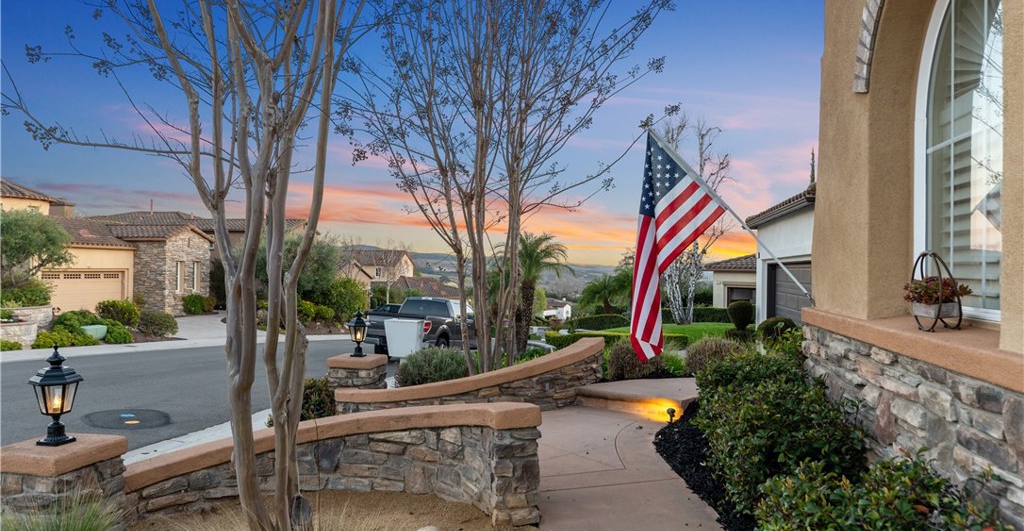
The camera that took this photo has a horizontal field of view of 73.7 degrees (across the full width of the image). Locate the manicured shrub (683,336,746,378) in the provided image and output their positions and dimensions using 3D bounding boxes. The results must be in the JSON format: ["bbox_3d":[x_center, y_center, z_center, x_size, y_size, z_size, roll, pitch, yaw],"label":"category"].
[{"bbox_3d":[2.462,1.125,8.300,0.740,0.520,0.700,0,0,0],"label":"manicured shrub"}]

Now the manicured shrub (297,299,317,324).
[{"bbox_3d":[-8.300,1.820,27.500,0.900,0.970,0.900,0,0,0],"label":"manicured shrub"}]

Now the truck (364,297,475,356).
[{"bbox_3d":[-2.440,2.020,22.150,2.020,1.930,5.890,0,-3,17],"label":"truck"}]

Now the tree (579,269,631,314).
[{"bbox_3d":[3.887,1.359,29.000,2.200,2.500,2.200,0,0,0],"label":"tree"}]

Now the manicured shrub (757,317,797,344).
[{"bbox_3d":[3.733,0.935,9.600,0.560,0.480,0.540,0,0,0],"label":"manicured shrub"}]

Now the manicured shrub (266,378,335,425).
[{"bbox_3d":[-2.000,1.380,6.500,0.720,0.680,0.720,0,0,0],"label":"manicured shrub"}]

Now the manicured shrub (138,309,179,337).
[{"bbox_3d":[-12.738,2.054,24.600,1.430,1.020,1.350,0,0,0],"label":"manicured shrub"}]

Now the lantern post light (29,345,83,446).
[{"bbox_3d":[-2.430,0.692,3.640,0.250,0.535,0.250,0,0,-37],"label":"lantern post light"}]

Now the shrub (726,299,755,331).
[{"bbox_3d":[4.690,1.030,14.000,0.540,0.630,0.540,0,0,0],"label":"shrub"}]

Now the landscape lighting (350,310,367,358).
[{"bbox_3d":[-1.660,0.730,7.400,0.235,0.525,0.235,0,0,-24],"label":"landscape lighting"}]

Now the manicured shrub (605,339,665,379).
[{"bbox_3d":[1.495,1.130,8.200,0.730,0.520,0.700,0,0,0],"label":"manicured shrub"}]

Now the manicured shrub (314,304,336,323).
[{"bbox_3d":[-8.195,2.109,30.000,0.980,0.800,0.950,0,0,0],"label":"manicured shrub"}]

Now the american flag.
[{"bbox_3d":[1.340,-0.155,5.500,0.770,1.830,0.280,0,0,7],"label":"american flag"}]

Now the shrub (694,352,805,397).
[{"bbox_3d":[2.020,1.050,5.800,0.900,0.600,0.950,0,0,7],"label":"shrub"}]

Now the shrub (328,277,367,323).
[{"bbox_3d":[-7.470,1.567,31.000,1.750,2.100,1.700,0,0,0],"label":"shrub"}]

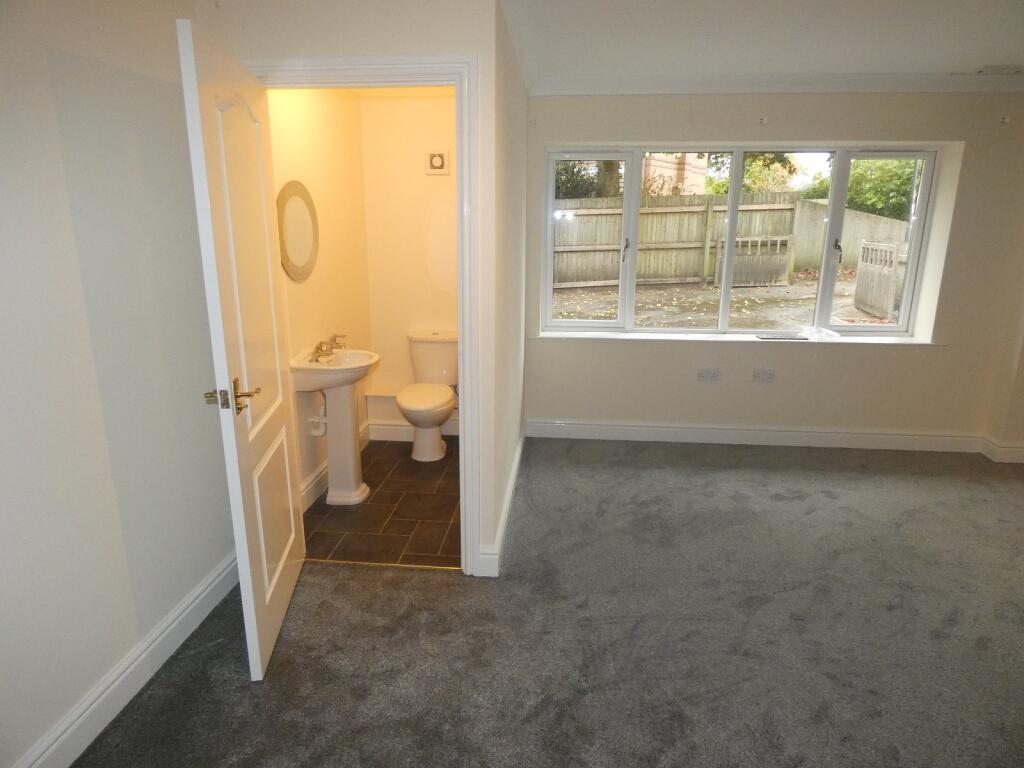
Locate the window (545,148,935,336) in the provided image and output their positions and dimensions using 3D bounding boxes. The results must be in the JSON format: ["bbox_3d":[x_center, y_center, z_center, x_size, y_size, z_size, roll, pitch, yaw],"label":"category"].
[{"bbox_3d":[1.573,-1.018,4.300,2.675,1.300,0.080,2,14,4],"label":"window"}]

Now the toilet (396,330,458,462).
[{"bbox_3d":[-0.557,0.092,4.026,0.400,0.785,0.710,2,14,4],"label":"toilet"}]

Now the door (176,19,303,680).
[{"bbox_3d":[-0.910,-0.058,2.115,0.040,1.981,0.765,-2,14,-9],"label":"door"}]

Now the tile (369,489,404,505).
[{"bbox_3d":[-0.718,0.657,3.399,0.166,0.010,0.166,2,14,4],"label":"tile"}]

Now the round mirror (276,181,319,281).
[{"bbox_3d":[-1.101,-0.783,3.049,0.025,0.500,0.500,2,14,4],"label":"round mirror"}]

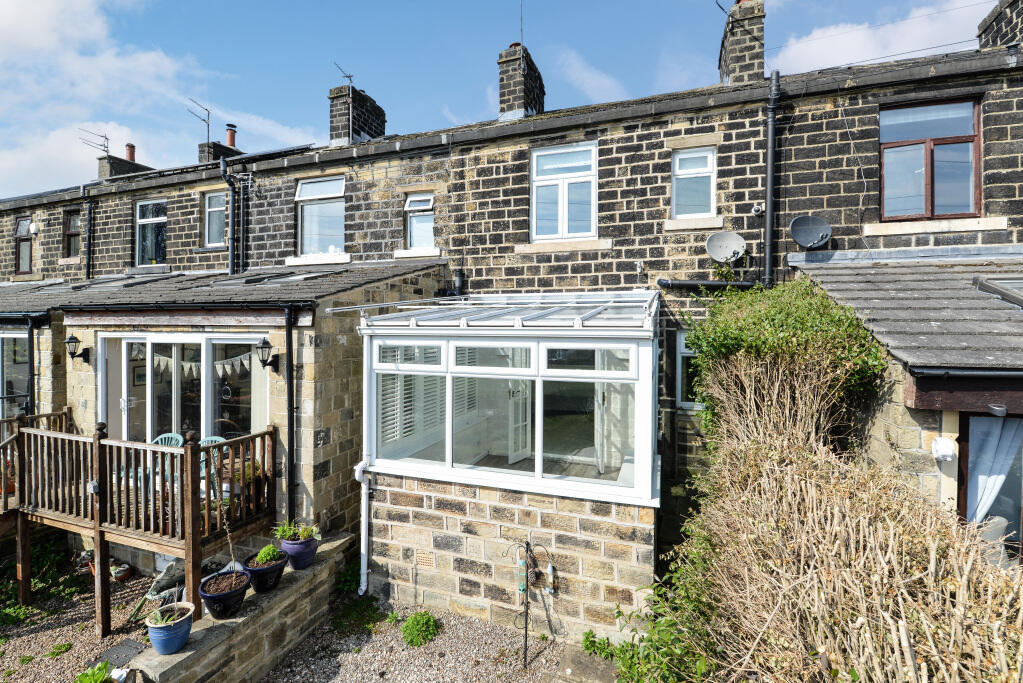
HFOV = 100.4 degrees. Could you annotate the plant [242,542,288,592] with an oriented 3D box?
[{"bbox_3d":[-2.188,1.998,3.805,0.346,0.345,0.346,1,1,17],"label":"plant"}]

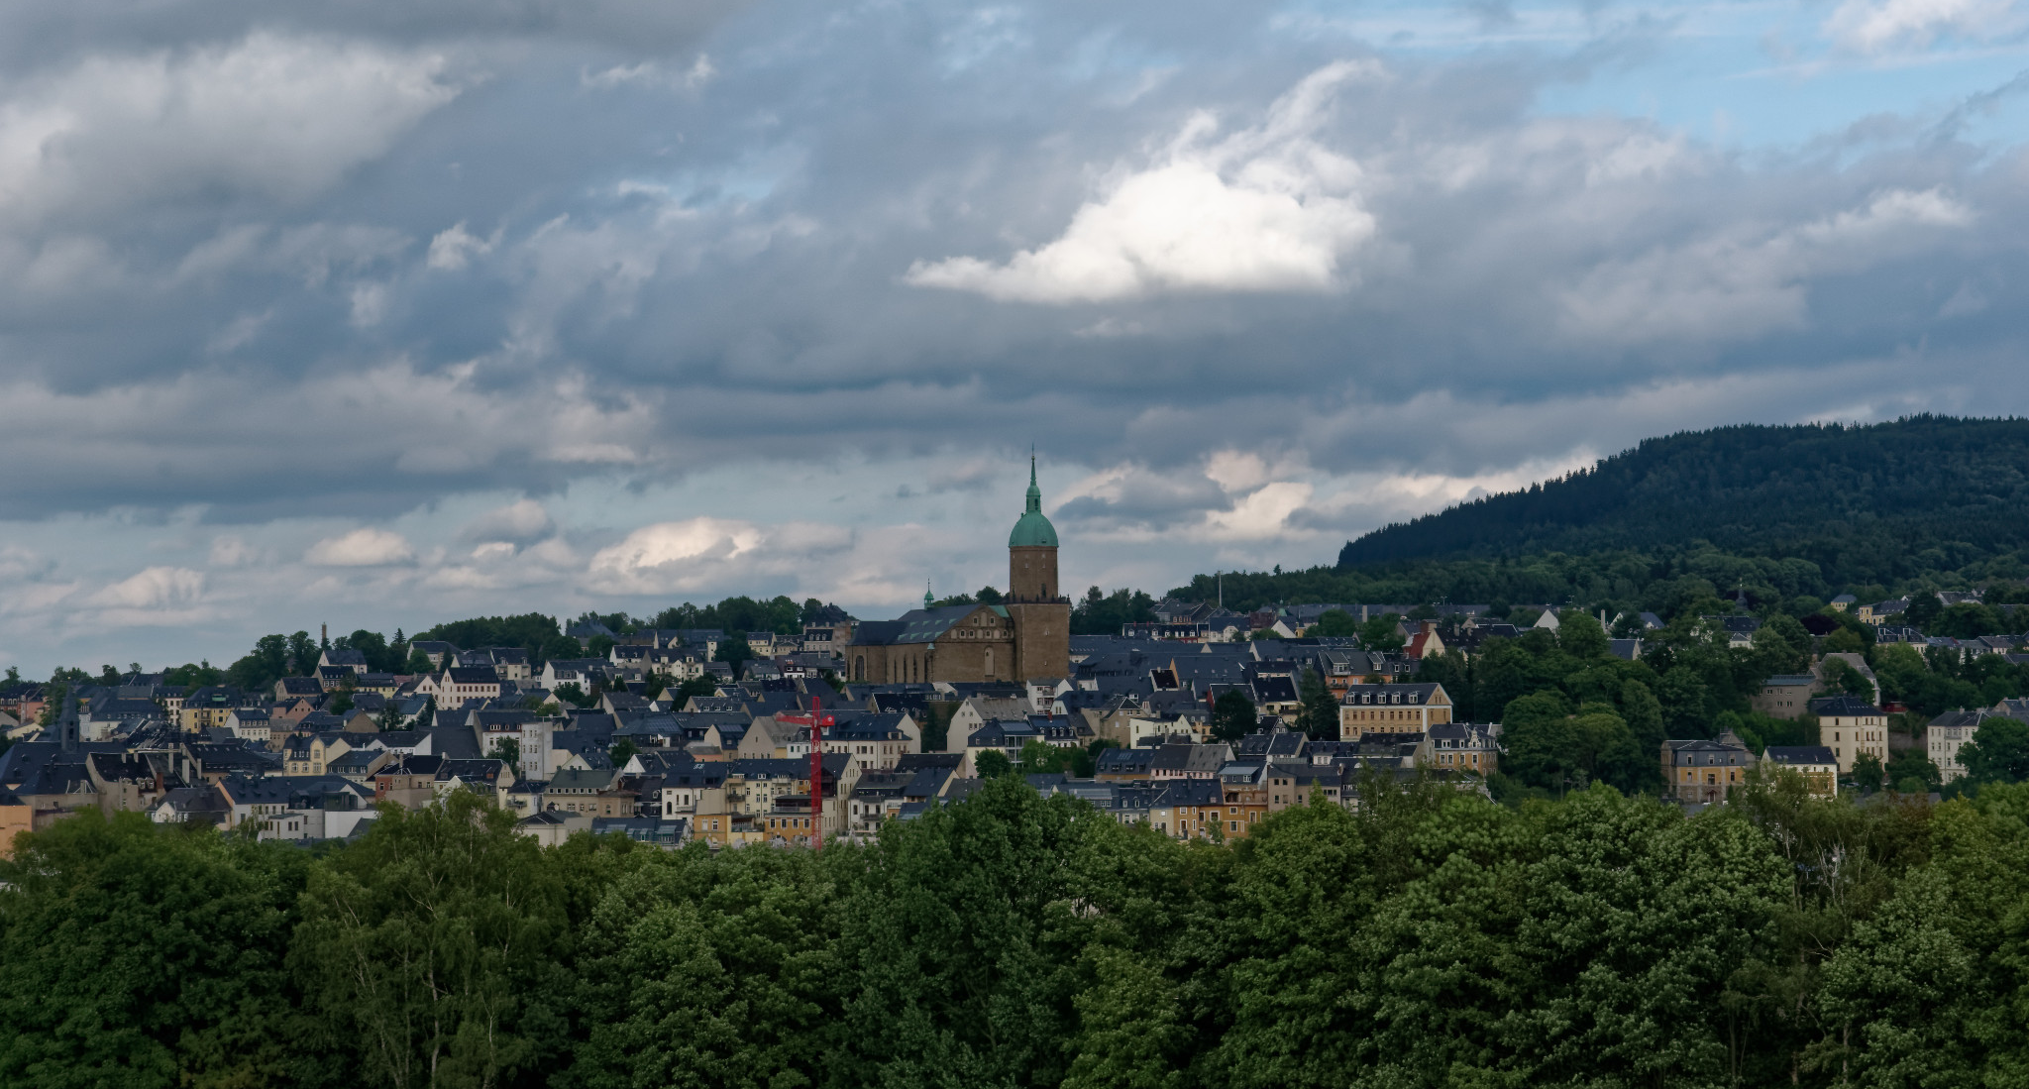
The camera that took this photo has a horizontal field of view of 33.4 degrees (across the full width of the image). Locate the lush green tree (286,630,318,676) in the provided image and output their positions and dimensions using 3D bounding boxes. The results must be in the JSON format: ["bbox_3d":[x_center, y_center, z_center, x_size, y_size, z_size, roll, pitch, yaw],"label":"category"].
[{"bbox_3d":[-231.788,36.111,1100.000,10.500,16.000,10.500,0,-3,0],"label":"lush green tree"}]

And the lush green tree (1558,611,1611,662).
[{"bbox_3d":[166.229,27.255,985.000,15.300,16.000,15.000,0,-3,0],"label":"lush green tree"}]

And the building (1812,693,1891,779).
[{"bbox_3d":[187.740,42.960,757.070,11.800,18.460,11.800,1,-1,-26],"label":"building"}]

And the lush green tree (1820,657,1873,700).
[{"bbox_3d":[200.740,33.660,815.660,12.620,13.010,12.620,0,-1,14],"label":"lush green tree"}]

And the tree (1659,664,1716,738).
[{"bbox_3d":[159.060,37.670,799.330,13.490,19.120,13.490,0,-1,11],"label":"tree"}]

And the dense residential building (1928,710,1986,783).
[{"bbox_3d":[230.561,49.898,828.000,13.300,18.300,11.000,-1,-3,13],"label":"dense residential building"}]

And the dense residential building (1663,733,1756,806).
[{"bbox_3d":[157.253,50.586,765.000,18.000,16.800,14.000,0,-3,-2],"label":"dense residential building"}]

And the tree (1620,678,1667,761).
[{"bbox_3d":[150.556,42.166,810.000,11.500,20.000,11.500,0,-3,0],"label":"tree"}]

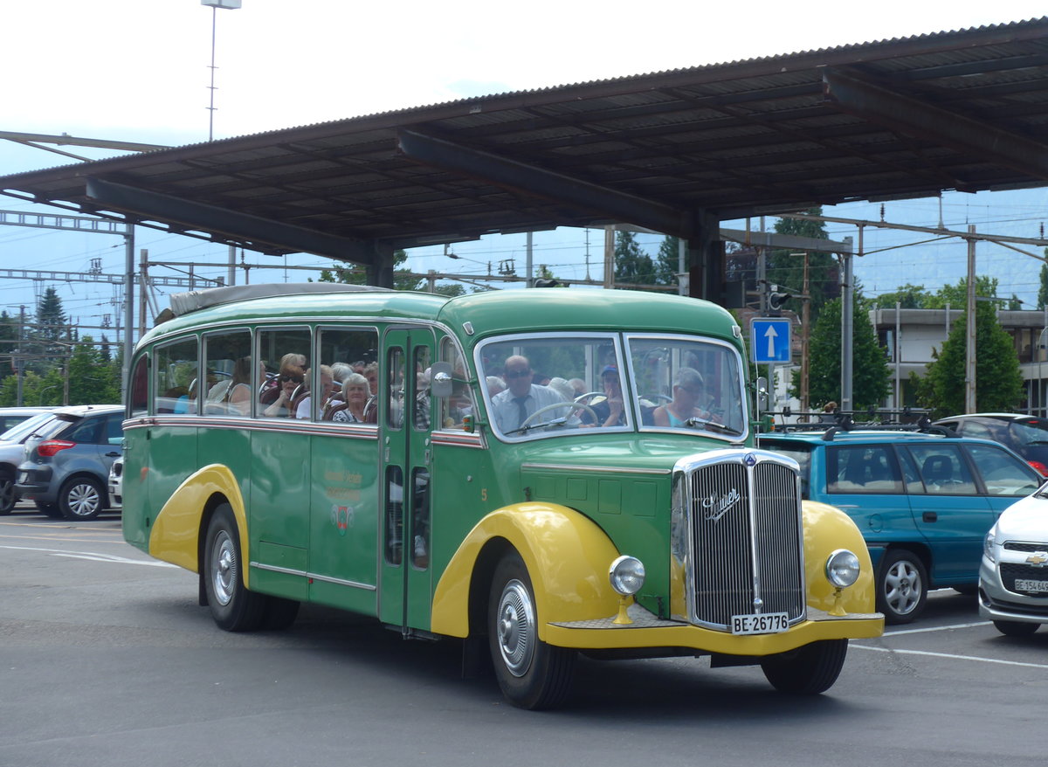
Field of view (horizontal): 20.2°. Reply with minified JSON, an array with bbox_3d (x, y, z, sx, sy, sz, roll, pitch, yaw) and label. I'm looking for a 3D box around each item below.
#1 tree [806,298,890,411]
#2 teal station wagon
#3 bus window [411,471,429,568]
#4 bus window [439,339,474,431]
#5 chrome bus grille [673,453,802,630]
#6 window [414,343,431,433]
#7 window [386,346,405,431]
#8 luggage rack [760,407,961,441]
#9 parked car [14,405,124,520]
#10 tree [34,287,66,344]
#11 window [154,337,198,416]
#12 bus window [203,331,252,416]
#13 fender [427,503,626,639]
[{"bbox_3d":[15.301,-1.312,140.000,4.900,6.200,4.900,0,0,0],"label":"tree"},{"bbox_3d":[3.370,1.155,24.654,4.280,1.530,1.700,0,0,-41],"label":"teal station wagon"},{"bbox_3d":[-0.631,0.841,18.432,0.050,0.624,0.326,0,0,-24],"label":"bus window"},{"bbox_3d":[-0.405,-0.002,18.336,0.070,0.600,0.420,0,1,-39],"label":"bus window"},{"bbox_3d":[1.285,0.907,17.084,0.770,1.040,0.310,0,0,-24],"label":"chrome bus grille"},{"bbox_3d":[-0.641,0.029,18.801,0.050,0.560,0.340,0,0,-24],"label":"window"},{"bbox_3d":[-0.829,0.026,19.232,0.050,0.550,0.350,0,0,-24],"label":"window"},{"bbox_3d":[2.667,0.318,23.716,1.550,0.250,1.080,0,1,-41],"label":"luggage rack"},{"bbox_3d":[-5.470,1.163,43.998,4.450,1.650,1.820,0,0,-25],"label":"parked car"},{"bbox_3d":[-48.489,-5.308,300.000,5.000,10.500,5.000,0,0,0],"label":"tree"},{"bbox_3d":[-2.737,-0.056,23.226,0.050,0.615,1.175,0,0,-24],"label":"window"},{"bbox_3d":[-2.209,-0.076,22.024,0.050,0.616,1.183,0,0,-24],"label":"bus window"},{"bbox_3d":[0.021,1.131,17.843,0.600,0.870,1.800,0,0,-24],"label":"fender"}]

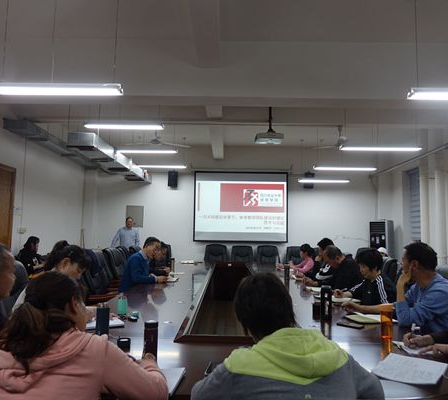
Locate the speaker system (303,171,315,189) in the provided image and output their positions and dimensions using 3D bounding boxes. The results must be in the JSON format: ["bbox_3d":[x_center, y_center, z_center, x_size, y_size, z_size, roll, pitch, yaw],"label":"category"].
[{"bbox_3d":[2.212,-0.500,10.372,0.250,0.430,0.250,0,-6,8],"label":"speaker system"}]

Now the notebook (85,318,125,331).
[{"bbox_3d":[-0.701,0.695,2.222,0.240,0.018,0.260,3,-6,-21],"label":"notebook"}]

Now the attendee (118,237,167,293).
[{"bbox_3d":[-0.956,1.068,4.550,0.780,1.250,0.520,0,-6,12],"label":"attendee"}]

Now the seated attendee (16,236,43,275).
[{"bbox_3d":[-2.682,1.147,5.601,0.750,1.250,0.500,0,-6,12],"label":"seated attendee"}]

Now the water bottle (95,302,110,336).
[{"bbox_3d":[-0.580,0.589,1.909,0.063,0.172,0.063,1,-6,1],"label":"water bottle"}]

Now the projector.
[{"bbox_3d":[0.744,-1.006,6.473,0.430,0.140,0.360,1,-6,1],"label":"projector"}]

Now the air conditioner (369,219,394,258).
[{"bbox_3d":[3.787,1.383,9.609,0.500,1.770,0.340,-5,-8,44],"label":"air conditioner"}]

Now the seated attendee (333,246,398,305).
[{"bbox_3d":[1.227,1.006,3.350,0.780,1.200,0.540,3,-6,-17],"label":"seated attendee"}]

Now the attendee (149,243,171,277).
[{"bbox_3d":[-0.923,1.190,5.522,0.750,1.200,0.500,0,-6,10],"label":"attendee"}]

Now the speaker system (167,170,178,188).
[{"bbox_3d":[-1.326,-0.526,10.423,0.250,0.430,0.250,1,-6,-6],"label":"speaker system"}]

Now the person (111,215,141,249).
[{"bbox_3d":[-2.104,1.248,8.849,0.580,1.710,0.380,2,-6,-11],"label":"person"}]

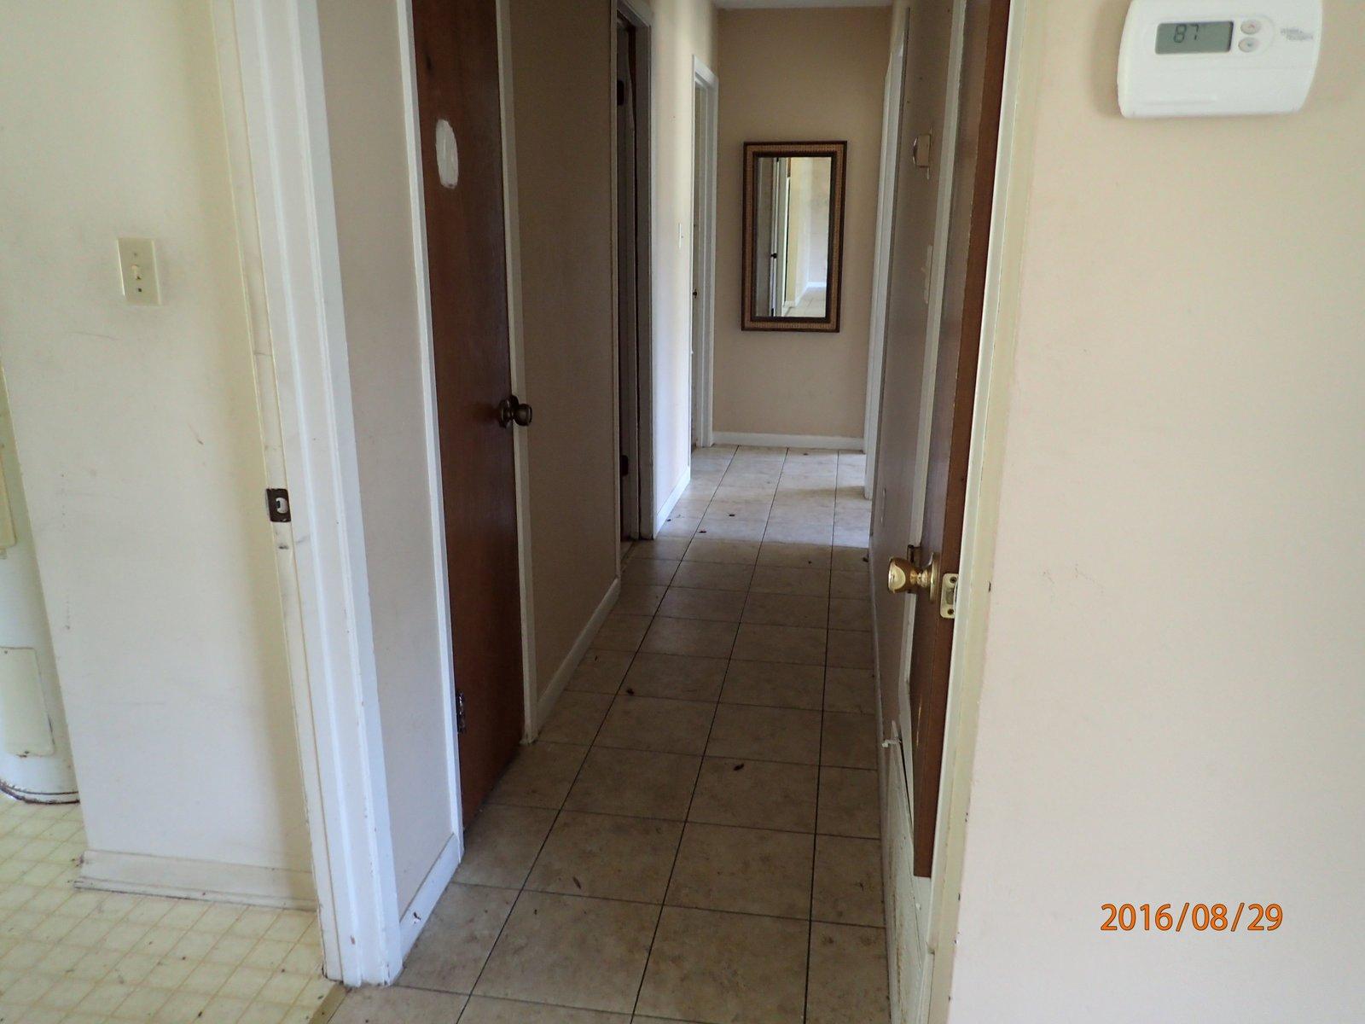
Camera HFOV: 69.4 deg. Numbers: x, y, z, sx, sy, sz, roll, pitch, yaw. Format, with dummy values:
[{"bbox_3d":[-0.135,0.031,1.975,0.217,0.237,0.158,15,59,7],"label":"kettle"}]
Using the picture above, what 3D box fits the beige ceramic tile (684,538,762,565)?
[{"bbox_3d":[0.176,0.174,4.235,0.304,0.010,0.299,3,17,9],"label":"beige ceramic tile"}]

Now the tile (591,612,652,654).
[{"bbox_3d":[-0.206,0.422,3.403,0.166,0.010,0.300,3,17,9],"label":"tile"}]

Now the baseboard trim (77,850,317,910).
[{"bbox_3d":[-0.985,0.778,2.087,0.642,0.083,0.030,2,17,8],"label":"baseboard trim"}]

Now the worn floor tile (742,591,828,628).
[{"bbox_3d":[0.382,0.363,3.615,0.305,0.010,0.299,3,17,9],"label":"worn floor tile"}]

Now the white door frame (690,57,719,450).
[{"bbox_3d":[0.059,-1.286,5.420,0.130,2.100,0.888,3,17,9],"label":"white door frame"}]

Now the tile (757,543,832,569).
[{"bbox_3d":[0.476,0.189,4.175,0.303,0.010,0.300,3,17,9],"label":"tile"}]

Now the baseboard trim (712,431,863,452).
[{"bbox_3d":[0.651,-0.438,6.103,0.926,0.082,0.014,3,17,9],"label":"baseboard trim"}]

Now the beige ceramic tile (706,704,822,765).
[{"bbox_3d":[0.235,0.620,2.758,0.304,0.010,0.299,3,17,9],"label":"beige ceramic tile"}]

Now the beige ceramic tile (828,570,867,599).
[{"bbox_3d":[0.653,0.285,3.854,0.147,0.010,0.300,3,17,9],"label":"beige ceramic tile"}]

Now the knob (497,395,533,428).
[{"bbox_3d":[-0.407,-0.239,2.413,0.066,0.066,0.066,3,17,9],"label":"knob"}]

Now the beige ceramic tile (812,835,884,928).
[{"bbox_3d":[0.362,0.807,2.155,0.145,0.010,0.299,3,17,9],"label":"beige ceramic tile"}]

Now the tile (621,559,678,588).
[{"bbox_3d":[-0.135,0.248,3.990,0.220,0.010,0.299,3,17,9],"label":"tile"}]

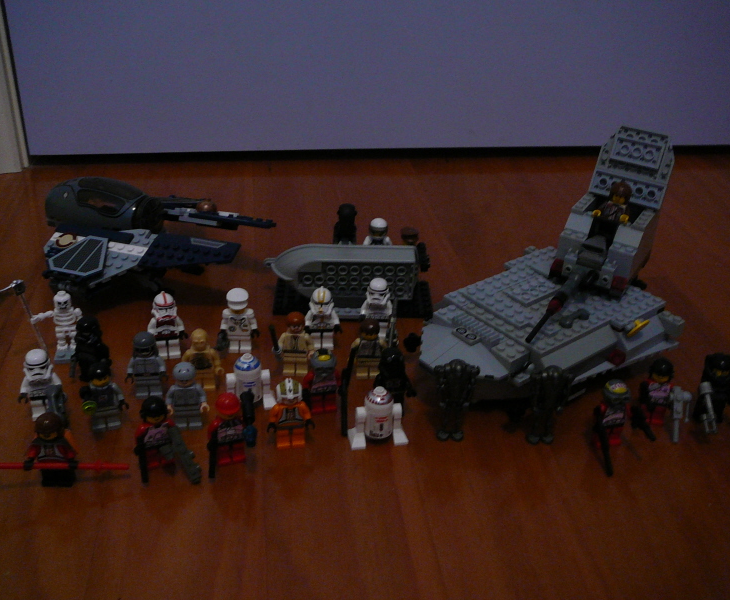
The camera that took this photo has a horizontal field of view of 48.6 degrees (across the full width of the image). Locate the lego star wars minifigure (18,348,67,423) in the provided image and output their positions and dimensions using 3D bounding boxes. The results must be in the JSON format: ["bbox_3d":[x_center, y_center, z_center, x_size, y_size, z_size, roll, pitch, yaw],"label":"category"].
[{"bbox_3d":[-0.184,0.049,0.464,0.028,0.043,0.017,-5,26,-12],"label":"lego star wars minifigure"}]

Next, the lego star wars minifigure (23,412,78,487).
[{"bbox_3d":[-0.156,0.075,0.404,0.026,0.042,0.018,0,29,-3],"label":"lego star wars minifigure"}]

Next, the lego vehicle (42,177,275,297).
[{"bbox_3d":[-0.161,-0.053,0.607,0.175,0.061,0.150,12,31,15],"label":"lego vehicle"}]

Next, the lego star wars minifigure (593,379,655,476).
[{"bbox_3d":[0.143,0.067,0.439,0.032,0.042,0.032,-3,29,-10],"label":"lego star wars minifigure"}]

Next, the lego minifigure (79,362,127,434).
[{"bbox_3d":[-0.143,0.054,0.444,0.025,0.042,0.019,-7,30,-16],"label":"lego minifigure"}]

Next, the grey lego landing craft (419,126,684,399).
[{"bbox_3d":[0.108,-0.021,0.495,0.170,0.139,0.126,-20,36,-34],"label":"grey lego landing craft"}]

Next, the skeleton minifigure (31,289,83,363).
[{"bbox_3d":[-0.190,0.017,0.498,0.032,0.044,0.015,-1,29,-5],"label":"skeleton minifigure"}]

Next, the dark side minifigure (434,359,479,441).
[{"bbox_3d":[0.050,0.056,0.452,0.025,0.048,0.016,2,30,-2],"label":"dark side minifigure"}]

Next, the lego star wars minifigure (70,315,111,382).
[{"bbox_3d":[-0.170,0.031,0.504,0.026,0.042,0.016,4,25,8],"label":"lego star wars minifigure"}]

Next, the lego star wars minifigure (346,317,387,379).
[{"bbox_3d":[0.002,0.031,0.499,0.025,0.041,0.016,-1,31,-7],"label":"lego star wars minifigure"}]

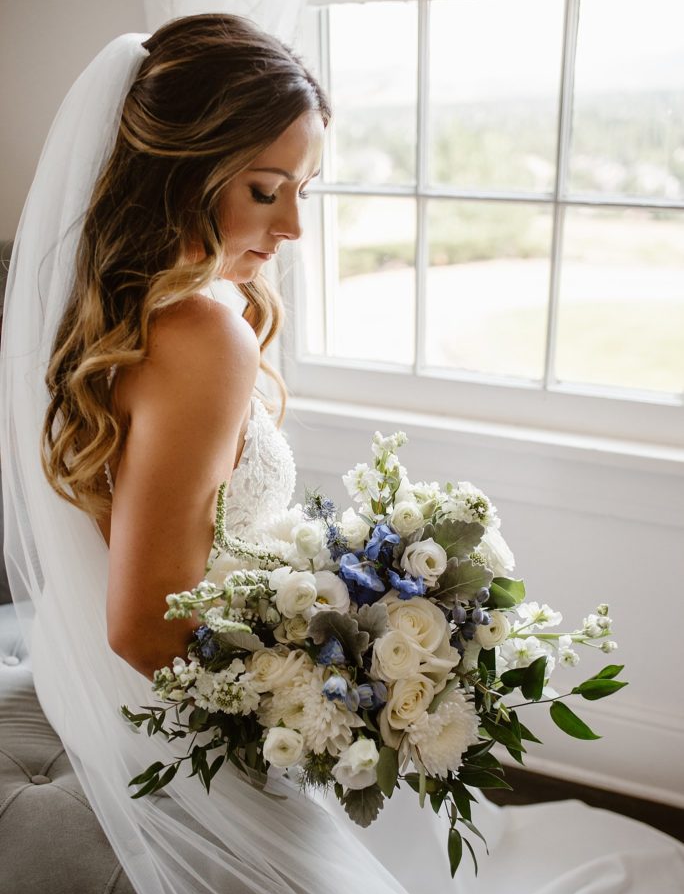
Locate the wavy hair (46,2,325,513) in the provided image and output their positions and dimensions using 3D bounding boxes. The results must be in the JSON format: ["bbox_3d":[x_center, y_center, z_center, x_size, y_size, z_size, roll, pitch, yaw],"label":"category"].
[{"bbox_3d":[-0.173,-0.183,1.065,0.290,0.490,0.260,3,20,10],"label":"wavy hair"}]

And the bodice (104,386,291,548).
[{"bbox_3d":[-0.161,0.045,1.140,0.230,0.270,0.300,1,20,5],"label":"bodice"}]

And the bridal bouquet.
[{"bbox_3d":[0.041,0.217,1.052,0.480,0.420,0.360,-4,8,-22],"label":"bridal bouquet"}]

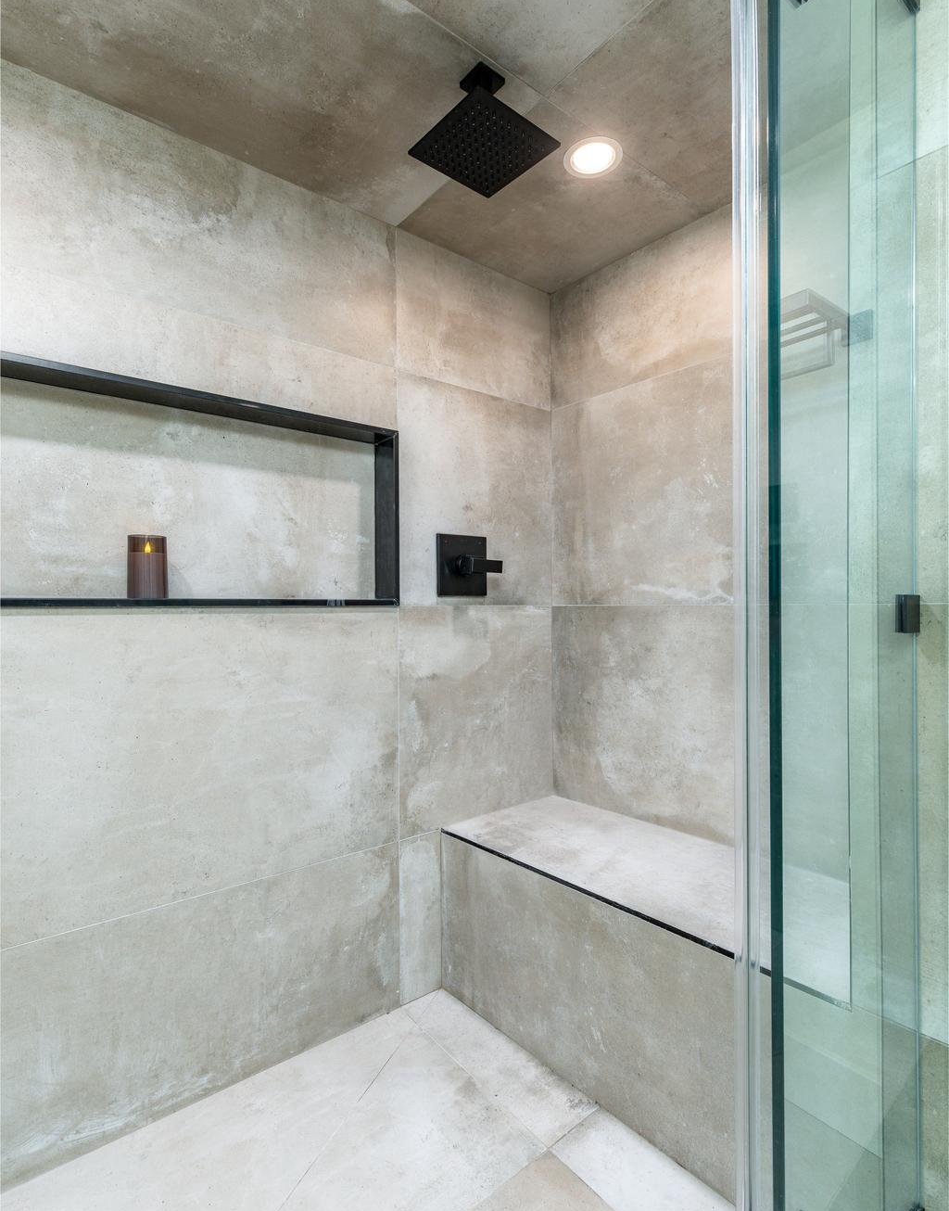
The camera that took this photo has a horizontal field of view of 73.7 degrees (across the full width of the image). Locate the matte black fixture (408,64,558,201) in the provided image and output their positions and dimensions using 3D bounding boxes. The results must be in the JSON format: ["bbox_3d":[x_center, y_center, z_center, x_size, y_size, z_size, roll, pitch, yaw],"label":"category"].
[{"bbox_3d":[0.018,-0.916,1.192,0.206,0.122,0.204,0,-1,-39],"label":"matte black fixture"}]

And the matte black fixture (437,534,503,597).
[{"bbox_3d":[-0.009,-0.109,1.744,0.174,0.167,0.078,0,-1,-39],"label":"matte black fixture"}]

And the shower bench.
[{"bbox_3d":[0.395,0.817,1.477,0.435,0.428,0.985,0,-1,-39],"label":"shower bench"}]

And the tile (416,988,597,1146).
[{"bbox_3d":[0.026,1.038,1.458,0.155,0.012,0.545,0,-1,-39],"label":"tile"}]

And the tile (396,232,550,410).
[{"bbox_3d":[0.018,-0.792,1.831,0.577,0.364,0.012,0,-1,-39],"label":"tile"}]

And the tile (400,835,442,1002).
[{"bbox_3d":[-0.142,0.822,1.682,0.138,0.426,0.012,0,-1,-39],"label":"tile"}]

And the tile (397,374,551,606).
[{"bbox_3d":[0.020,-0.305,1.827,0.576,0.610,0.012,0,-1,-39],"label":"tile"}]

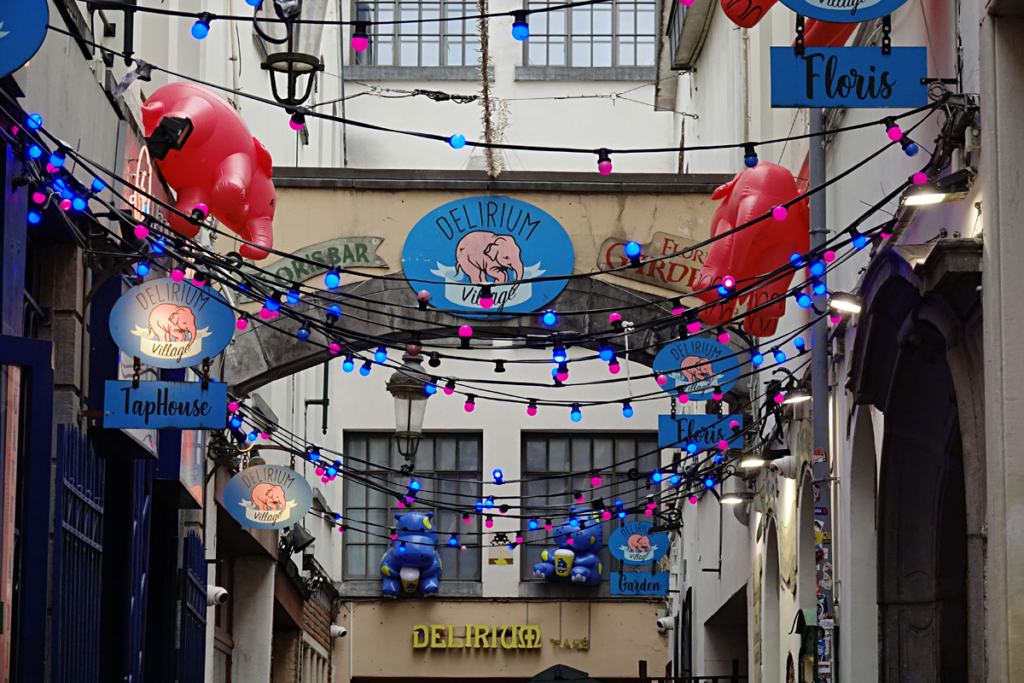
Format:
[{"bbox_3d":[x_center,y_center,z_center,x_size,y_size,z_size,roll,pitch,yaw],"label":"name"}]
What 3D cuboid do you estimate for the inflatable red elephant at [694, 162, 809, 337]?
[{"bbox_3d":[1.272,-0.475,15.900,0.620,0.860,0.850,-1,-10,8],"label":"inflatable red elephant"}]

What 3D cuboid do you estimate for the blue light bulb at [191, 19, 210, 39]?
[{"bbox_3d":[-0.972,-0.974,9.500,0.050,0.060,0.050,0,-10,0],"label":"blue light bulb"}]

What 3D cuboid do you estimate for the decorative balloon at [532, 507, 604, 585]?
[{"bbox_3d":[0.556,1.983,29.448,0.600,0.700,0.560,-6,-12,32],"label":"decorative balloon"}]

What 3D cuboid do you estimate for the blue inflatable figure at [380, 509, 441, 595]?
[{"bbox_3d":[-0.972,2.050,29.436,0.600,0.800,0.580,0,-2,0],"label":"blue inflatable figure"}]

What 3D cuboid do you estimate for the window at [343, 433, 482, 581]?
[{"bbox_3d":[-0.977,1.624,30.048,1.370,1.470,0.160,0,-10,0],"label":"window"}]

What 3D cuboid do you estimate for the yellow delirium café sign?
[{"bbox_3d":[-0.336,2.880,29.667,1.260,0.250,0.090,0,-10,0],"label":"yellow delirium café sign"}]

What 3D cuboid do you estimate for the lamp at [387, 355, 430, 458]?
[{"bbox_3d":[-0.870,0.538,25.600,0.370,0.920,0.370,0,-10,0],"label":"lamp"}]

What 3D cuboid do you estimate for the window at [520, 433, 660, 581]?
[{"bbox_3d":[0.775,1.624,30.048,1.370,1.470,0.160,0,-10,0],"label":"window"}]

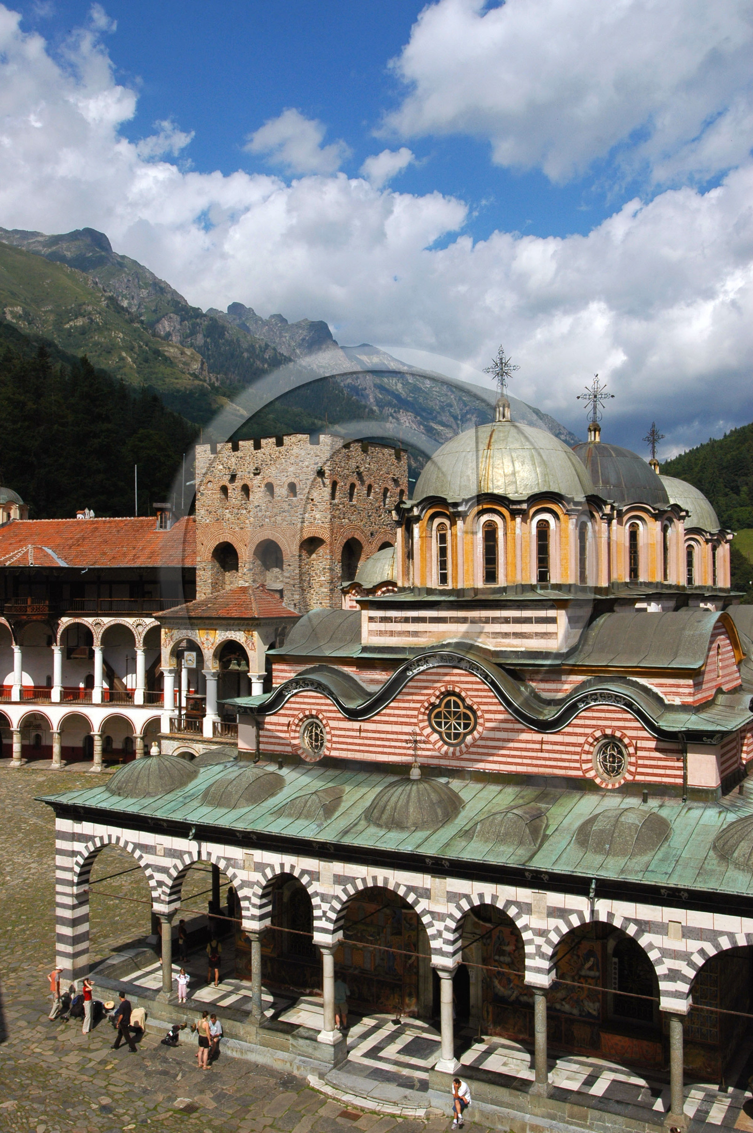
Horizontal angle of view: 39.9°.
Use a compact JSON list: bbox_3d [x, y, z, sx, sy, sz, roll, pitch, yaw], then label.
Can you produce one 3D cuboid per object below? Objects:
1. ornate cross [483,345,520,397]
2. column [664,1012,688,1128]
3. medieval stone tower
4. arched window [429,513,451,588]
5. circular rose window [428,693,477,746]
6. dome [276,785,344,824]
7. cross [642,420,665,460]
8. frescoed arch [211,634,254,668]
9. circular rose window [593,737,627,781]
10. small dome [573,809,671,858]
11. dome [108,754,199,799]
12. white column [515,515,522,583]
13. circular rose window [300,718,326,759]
[{"bbox_3d":[4.547,-7.075,37.611,1.440,1.950,0.120,-1,-2,30],"label":"ornate cross"},{"bbox_3d":[7.212,12.045,24.931,0.500,2.644,0.500,-2,-2,30],"label":"column"},{"bbox_3d":[-4.592,3.971,66.861,10.043,23.030,9.396,-1,-2,30],"label":"medieval stone tower"},{"bbox_3d":[2.187,-0.522,34.980,0.250,2.420,0.880,1,-2,-45],"label":"arched window"},{"bbox_3d":[2.509,5.023,33.971,1.720,1.730,0.300,-1,-2,30],"label":"circular rose window"},{"bbox_3d":[-1.911,7.485,32.970,2.138,0.794,2.341,0,-2,0],"label":"dome"},{"bbox_3d":[15.135,-6.857,56.600,0.150,2.168,1.731,1,-2,-30],"label":"cross"},{"bbox_3d":[-8.165,4.937,60.048,3.074,2.009,0.660,-1,-2,30],"label":"frescoed arch"},{"bbox_3d":[7.076,5.808,31.304,1.120,1.344,0.250,-1,-2,30],"label":"circular rose window"},{"bbox_3d":[6.731,7.162,28.403,2.596,0.967,2.596,-1,-2,30],"label":"small dome"},{"bbox_3d":[-7.995,7.435,37.298,3.240,1.320,3.240,0,-2,0],"label":"dome"},{"bbox_3d":[4.626,-0.574,33.776,0.250,2.230,0.230,0,-2,0],"label":"white column"},{"bbox_3d":[-2.123,5.986,36.081,1.380,1.410,0.250,-1,-2,30],"label":"circular rose window"}]

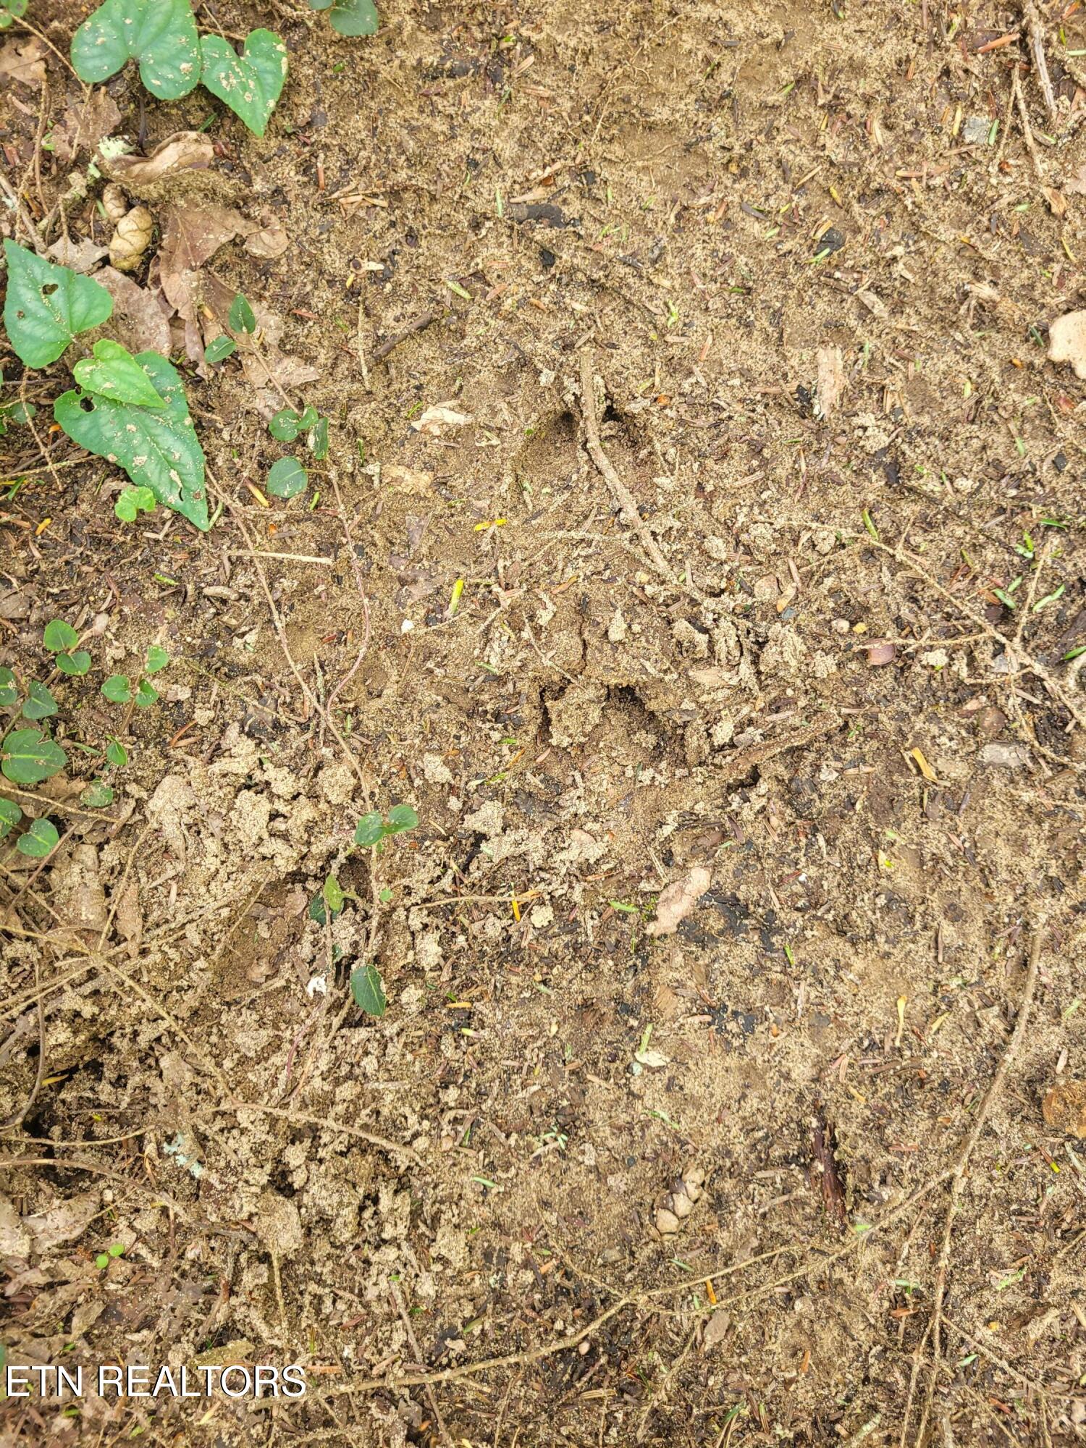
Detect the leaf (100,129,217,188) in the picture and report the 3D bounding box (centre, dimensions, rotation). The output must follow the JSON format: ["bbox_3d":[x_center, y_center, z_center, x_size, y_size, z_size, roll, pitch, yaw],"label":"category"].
[{"bbox_3d":[-0.187,-0.274,0.528,0.052,0.016,0.028,-20,79,-4],"label":"leaf"}]

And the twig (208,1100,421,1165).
[{"bbox_3d":[-0.107,0.191,0.513,0.103,0.008,0.011,12,79,2],"label":"twig"}]

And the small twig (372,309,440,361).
[{"bbox_3d":[-0.076,-0.215,0.601,0.045,0.004,0.007,-36,81,-7],"label":"small twig"}]

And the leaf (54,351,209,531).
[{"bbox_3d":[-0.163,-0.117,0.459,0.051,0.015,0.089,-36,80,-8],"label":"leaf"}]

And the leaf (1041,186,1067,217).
[{"bbox_3d":[0.295,-0.302,0.628,0.010,0.005,0.020,-26,81,-4],"label":"leaf"}]

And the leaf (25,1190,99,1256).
[{"bbox_3d":[-0.192,0.199,0.433,0.032,0.007,0.015,-30,80,-6],"label":"leaf"}]

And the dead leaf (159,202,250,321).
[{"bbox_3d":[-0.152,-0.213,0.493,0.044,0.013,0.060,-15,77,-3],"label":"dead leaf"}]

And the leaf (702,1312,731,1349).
[{"bbox_3d":[0.080,0.279,0.500,0.010,0.004,0.017,25,80,5],"label":"leaf"}]

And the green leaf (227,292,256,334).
[{"bbox_3d":[-0.142,-0.193,0.511,0.012,0.005,0.023,-12,78,-2],"label":"green leaf"}]

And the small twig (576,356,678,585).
[{"bbox_3d":[0.038,-0.118,0.499,0.014,0.008,0.120,-18,79,-4],"label":"small twig"}]

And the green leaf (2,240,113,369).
[{"bbox_3d":[-0.267,-0.228,0.576,0.060,0.015,0.076,-35,81,-7],"label":"green leaf"}]

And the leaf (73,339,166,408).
[{"bbox_3d":[-0.188,-0.155,0.482,0.047,0.010,0.024,34,80,7],"label":"leaf"}]

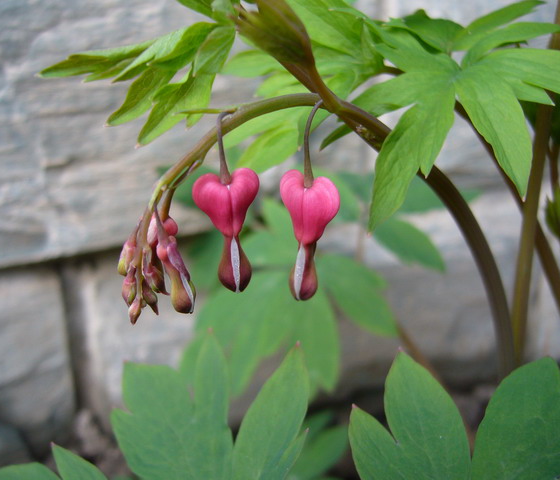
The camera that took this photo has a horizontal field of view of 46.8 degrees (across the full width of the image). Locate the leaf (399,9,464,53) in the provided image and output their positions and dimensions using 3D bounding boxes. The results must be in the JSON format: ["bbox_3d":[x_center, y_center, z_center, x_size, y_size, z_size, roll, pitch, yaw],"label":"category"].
[{"bbox_3d":[0.072,-0.098,0.310,0.034,0.014,0.015,31,59,21],"label":"leaf"}]

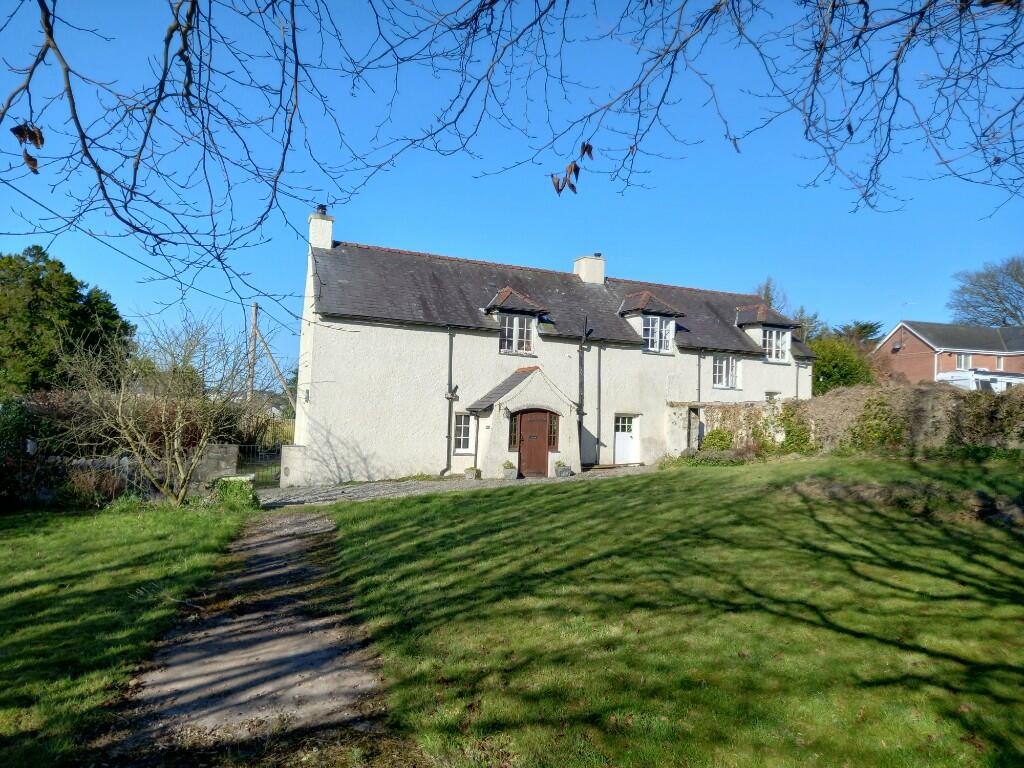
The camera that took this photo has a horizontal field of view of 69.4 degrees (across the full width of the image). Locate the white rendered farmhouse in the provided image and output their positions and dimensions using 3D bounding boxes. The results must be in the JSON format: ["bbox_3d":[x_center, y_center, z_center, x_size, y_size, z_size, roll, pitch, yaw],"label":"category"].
[{"bbox_3d":[2.038,-0.954,27.987,19.313,9.412,7.400,4,-5,-21],"label":"white rendered farmhouse"}]

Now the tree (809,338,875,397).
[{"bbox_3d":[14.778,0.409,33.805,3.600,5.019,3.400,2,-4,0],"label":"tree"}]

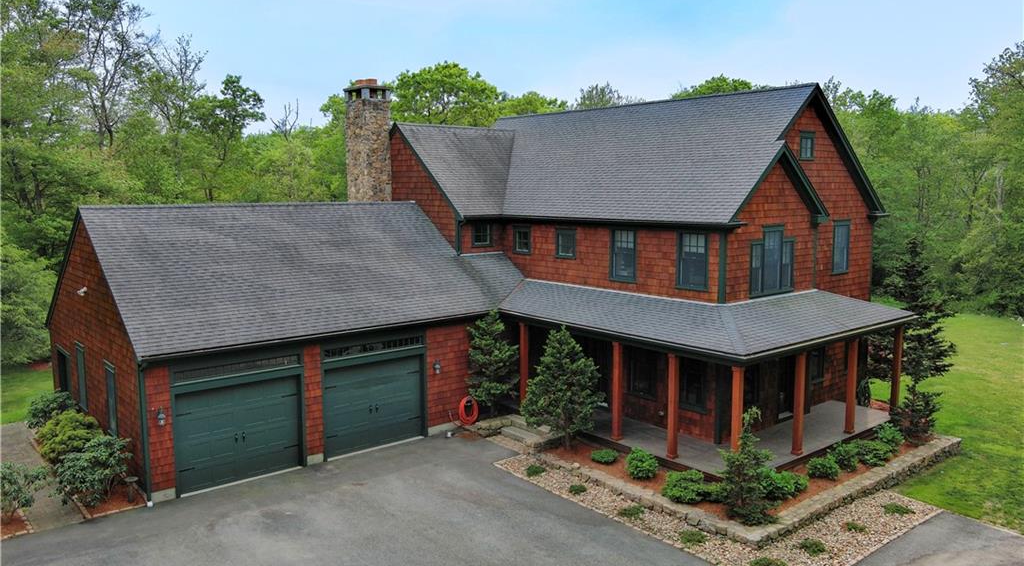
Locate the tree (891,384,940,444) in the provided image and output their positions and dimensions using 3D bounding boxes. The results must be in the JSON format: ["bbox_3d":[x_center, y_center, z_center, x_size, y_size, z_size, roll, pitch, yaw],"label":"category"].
[{"bbox_3d":[11.045,3.508,22.572,1.368,1.541,1.368,-6,9,-39],"label":"tree"}]

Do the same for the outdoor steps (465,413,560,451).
[{"bbox_3d":[0.143,4.277,23.810,1.500,0.460,2.500,-6,9,-39],"label":"outdoor steps"}]

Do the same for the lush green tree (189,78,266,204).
[{"bbox_3d":[-14.749,-4.338,43.365,4.413,12.960,4.413,-6,9,-39],"label":"lush green tree"}]

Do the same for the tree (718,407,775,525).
[{"bbox_3d":[4.939,3.792,17.370,1.179,2.439,1.179,0,7,0],"label":"tree"}]

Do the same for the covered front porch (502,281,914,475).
[{"bbox_3d":[5.504,2.229,24.228,8.302,4.050,8.667,-6,9,-39],"label":"covered front porch"}]

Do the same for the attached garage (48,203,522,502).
[{"bbox_3d":[-7.456,0.940,25.507,10.492,6.772,9.873,-6,9,-39],"label":"attached garage"}]

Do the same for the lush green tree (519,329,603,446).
[{"bbox_3d":[1.335,2.805,22.238,2.211,3.311,2.211,0,7,0],"label":"lush green tree"}]

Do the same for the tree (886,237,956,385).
[{"bbox_3d":[12.818,1.220,26.135,2.532,5.384,2.532,-6,9,-39],"label":"tree"}]

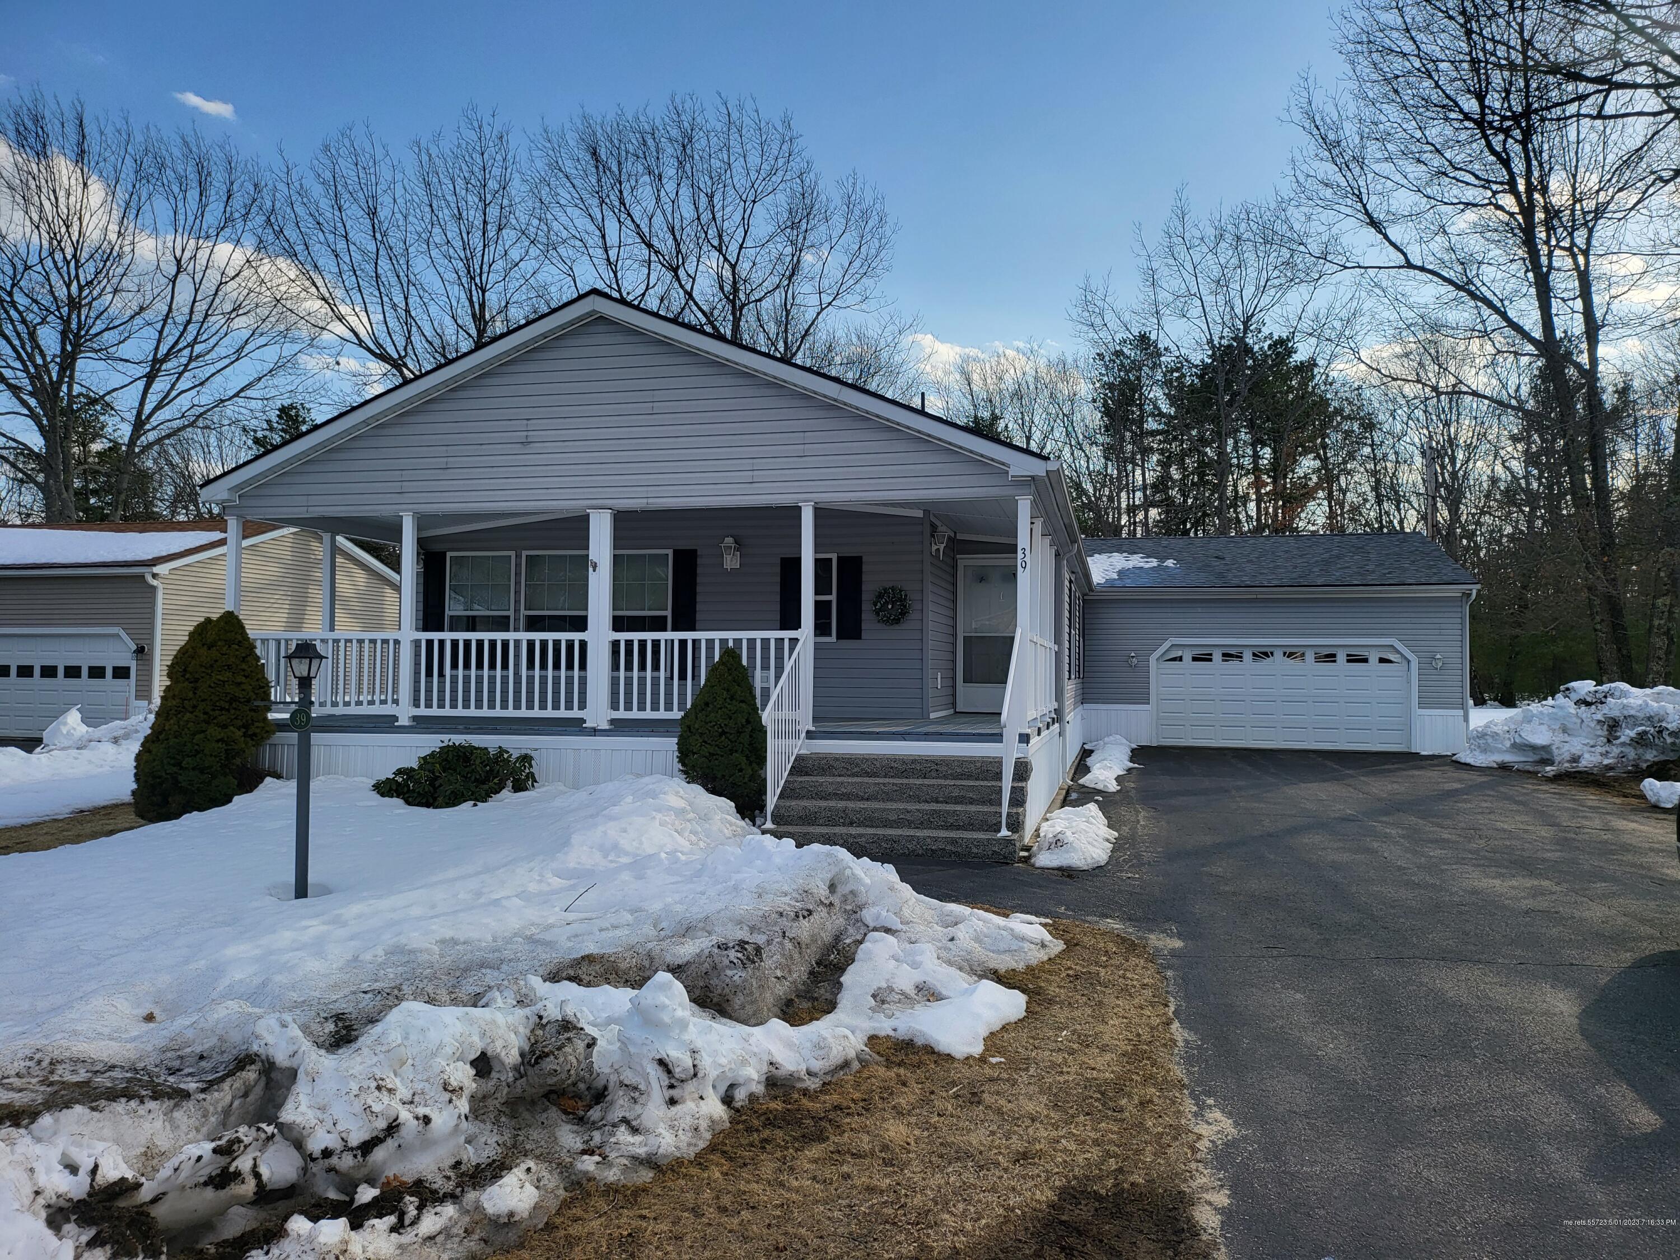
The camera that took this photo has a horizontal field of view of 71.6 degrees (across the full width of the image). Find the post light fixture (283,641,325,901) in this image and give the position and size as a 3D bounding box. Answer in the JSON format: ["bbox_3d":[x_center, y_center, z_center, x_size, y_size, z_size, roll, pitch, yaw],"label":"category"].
[{"bbox_3d":[-3.224,0.863,6.977,0.250,1.580,0.250,0,-2,14],"label":"post light fixture"}]

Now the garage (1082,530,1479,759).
[{"bbox_3d":[9.827,0.162,27.799,7.650,4.800,8.900,0,-2,14],"label":"garage"}]

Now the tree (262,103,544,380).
[{"bbox_3d":[-12.514,-6.435,34.288,8.000,18.000,8.000,0,-2,14],"label":"tree"}]

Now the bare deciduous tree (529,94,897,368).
[{"bbox_3d":[-3.549,-6.552,34.292,10.400,18.400,10.400,0,-2,14],"label":"bare deciduous tree"}]

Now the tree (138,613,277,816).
[{"bbox_3d":[-6.363,0.851,11.584,1.270,2.050,1.270,0,-2,14],"label":"tree"}]

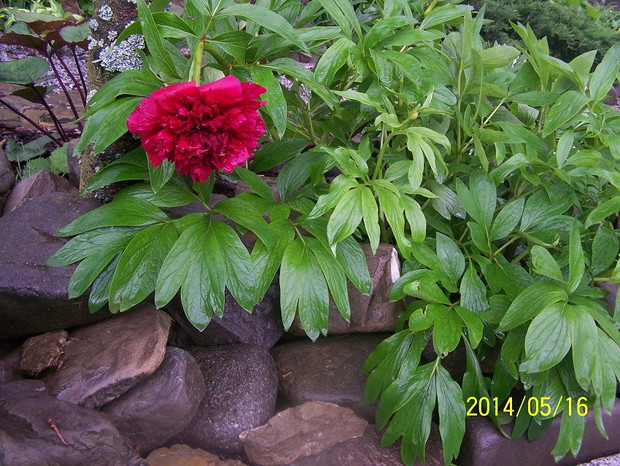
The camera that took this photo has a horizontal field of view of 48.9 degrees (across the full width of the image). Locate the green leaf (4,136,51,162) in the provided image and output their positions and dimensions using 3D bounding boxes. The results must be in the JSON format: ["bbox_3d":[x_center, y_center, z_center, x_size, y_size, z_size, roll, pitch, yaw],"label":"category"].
[{"bbox_3d":[-0.539,-0.160,1.300,0.075,0.022,0.085,-15,34,-32],"label":"green leaf"}]

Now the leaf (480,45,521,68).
[{"bbox_3d":[0.349,-0.325,1.255,0.070,0.016,0.040,-7,70,8],"label":"leaf"}]

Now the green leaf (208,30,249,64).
[{"bbox_3d":[-0.100,-0.226,0.830,0.063,0.018,0.032,23,44,19],"label":"green leaf"}]

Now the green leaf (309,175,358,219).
[{"bbox_3d":[0.032,-0.050,0.920,0.088,0.020,0.036,-34,64,-29],"label":"green leaf"}]

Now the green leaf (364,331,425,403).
[{"bbox_3d":[0.116,0.182,0.930,0.055,0.109,0.022,40,0,23],"label":"green leaf"}]

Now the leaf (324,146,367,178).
[{"bbox_3d":[0.049,-0.099,0.955,0.069,0.020,0.036,32,63,26],"label":"leaf"}]

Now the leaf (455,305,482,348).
[{"bbox_3d":[0.219,0.130,0.940,0.025,0.015,0.059,-23,68,-9],"label":"leaf"}]

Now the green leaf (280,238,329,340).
[{"bbox_3d":[-0.007,0.075,0.905,0.061,0.127,0.025,-2,-5,-1],"label":"green leaf"}]

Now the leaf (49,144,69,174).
[{"bbox_3d":[-0.422,-0.123,1.145,0.034,0.015,0.060,-4,60,-4],"label":"leaf"}]

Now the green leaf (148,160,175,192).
[{"bbox_3d":[-0.168,-0.068,0.752,0.028,0.013,0.049,2,66,1],"label":"green leaf"}]

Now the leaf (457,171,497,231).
[{"bbox_3d":[0.214,-0.041,0.857,0.045,0.079,0.016,-20,0,-7],"label":"leaf"}]

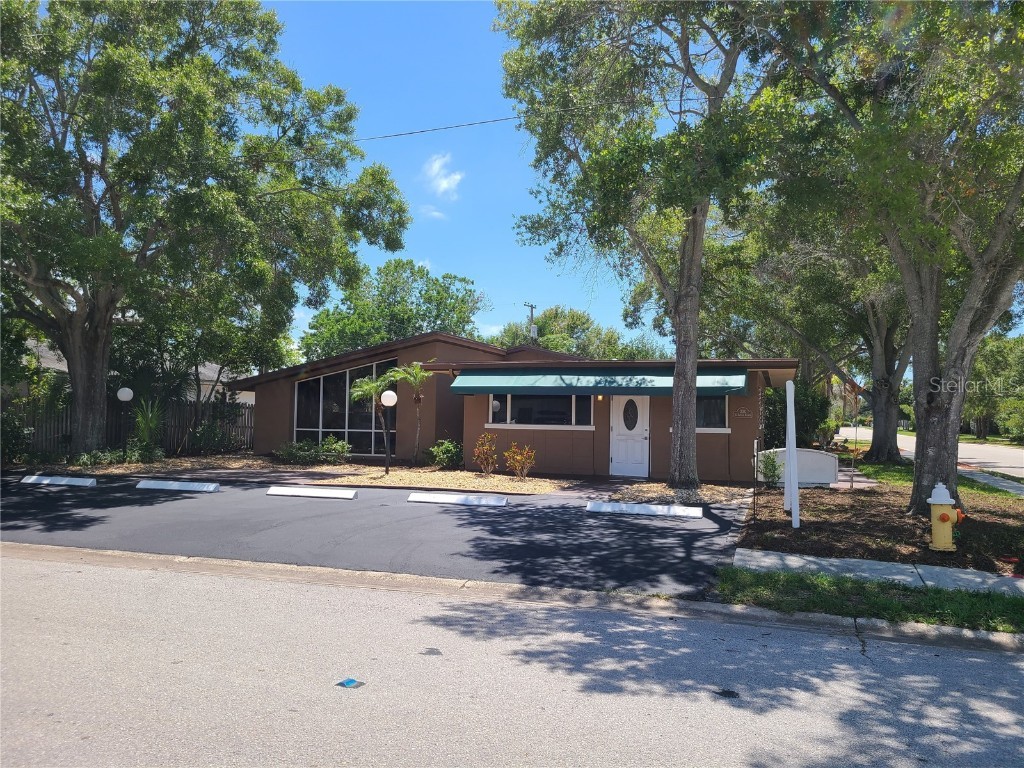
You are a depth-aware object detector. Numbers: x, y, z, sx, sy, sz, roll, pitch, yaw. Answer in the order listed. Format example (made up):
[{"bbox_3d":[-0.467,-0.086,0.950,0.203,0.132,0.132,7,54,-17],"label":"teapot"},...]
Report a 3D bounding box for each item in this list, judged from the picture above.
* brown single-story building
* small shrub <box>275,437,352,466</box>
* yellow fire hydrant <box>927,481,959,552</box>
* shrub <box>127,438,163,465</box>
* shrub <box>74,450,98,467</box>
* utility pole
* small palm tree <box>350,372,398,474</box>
[{"bbox_3d":[0.156,0.607,26.203,17.630,3.920,13.000,0,-2,19],"label":"brown single-story building"},{"bbox_3d":[-6.006,1.938,23.201,2.100,0.850,1.150,0,-2,19],"label":"small shrub"},{"bbox_3d":[4.904,1.510,8.700,0.410,0.790,0.370,0,-2,19],"label":"yellow fire hydrant"},{"bbox_3d":[-10.655,1.887,22.390,1.100,0.800,1.000,0,-2,19],"label":"shrub"},{"bbox_3d":[-11.684,2.007,21.135,0.650,0.430,0.600,0,-2,19],"label":"shrub"},{"bbox_3d":[1.620,-1.165,59.756,0.800,10.160,2.200,0,-2,19],"label":"utility pole"},{"bbox_3d":[-3.897,0.992,21.800,1.500,2.700,1.500,0,-2,19],"label":"small palm tree"}]

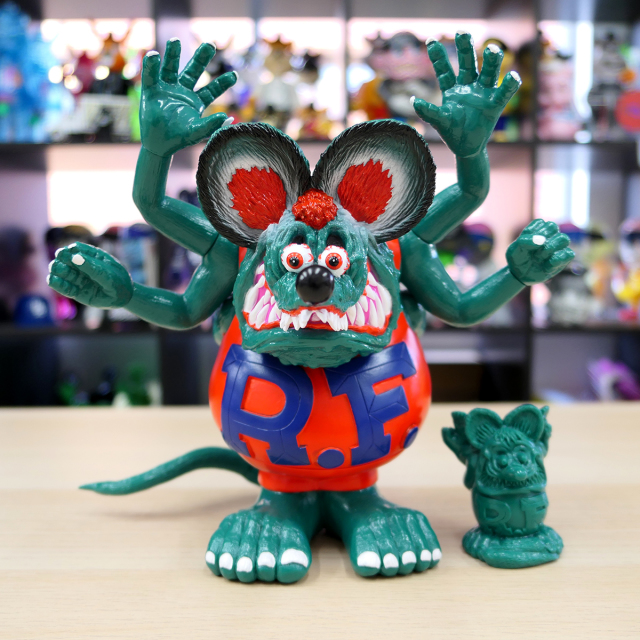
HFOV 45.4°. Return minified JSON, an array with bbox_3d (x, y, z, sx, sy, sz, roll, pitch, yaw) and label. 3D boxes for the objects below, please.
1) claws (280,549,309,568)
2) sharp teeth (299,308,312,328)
[{"bbox_3d":[-0.013,0.121,0.388,0.014,0.008,0.006,1,6,8],"label":"claws"},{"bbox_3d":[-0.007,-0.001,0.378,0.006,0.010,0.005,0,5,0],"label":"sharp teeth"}]

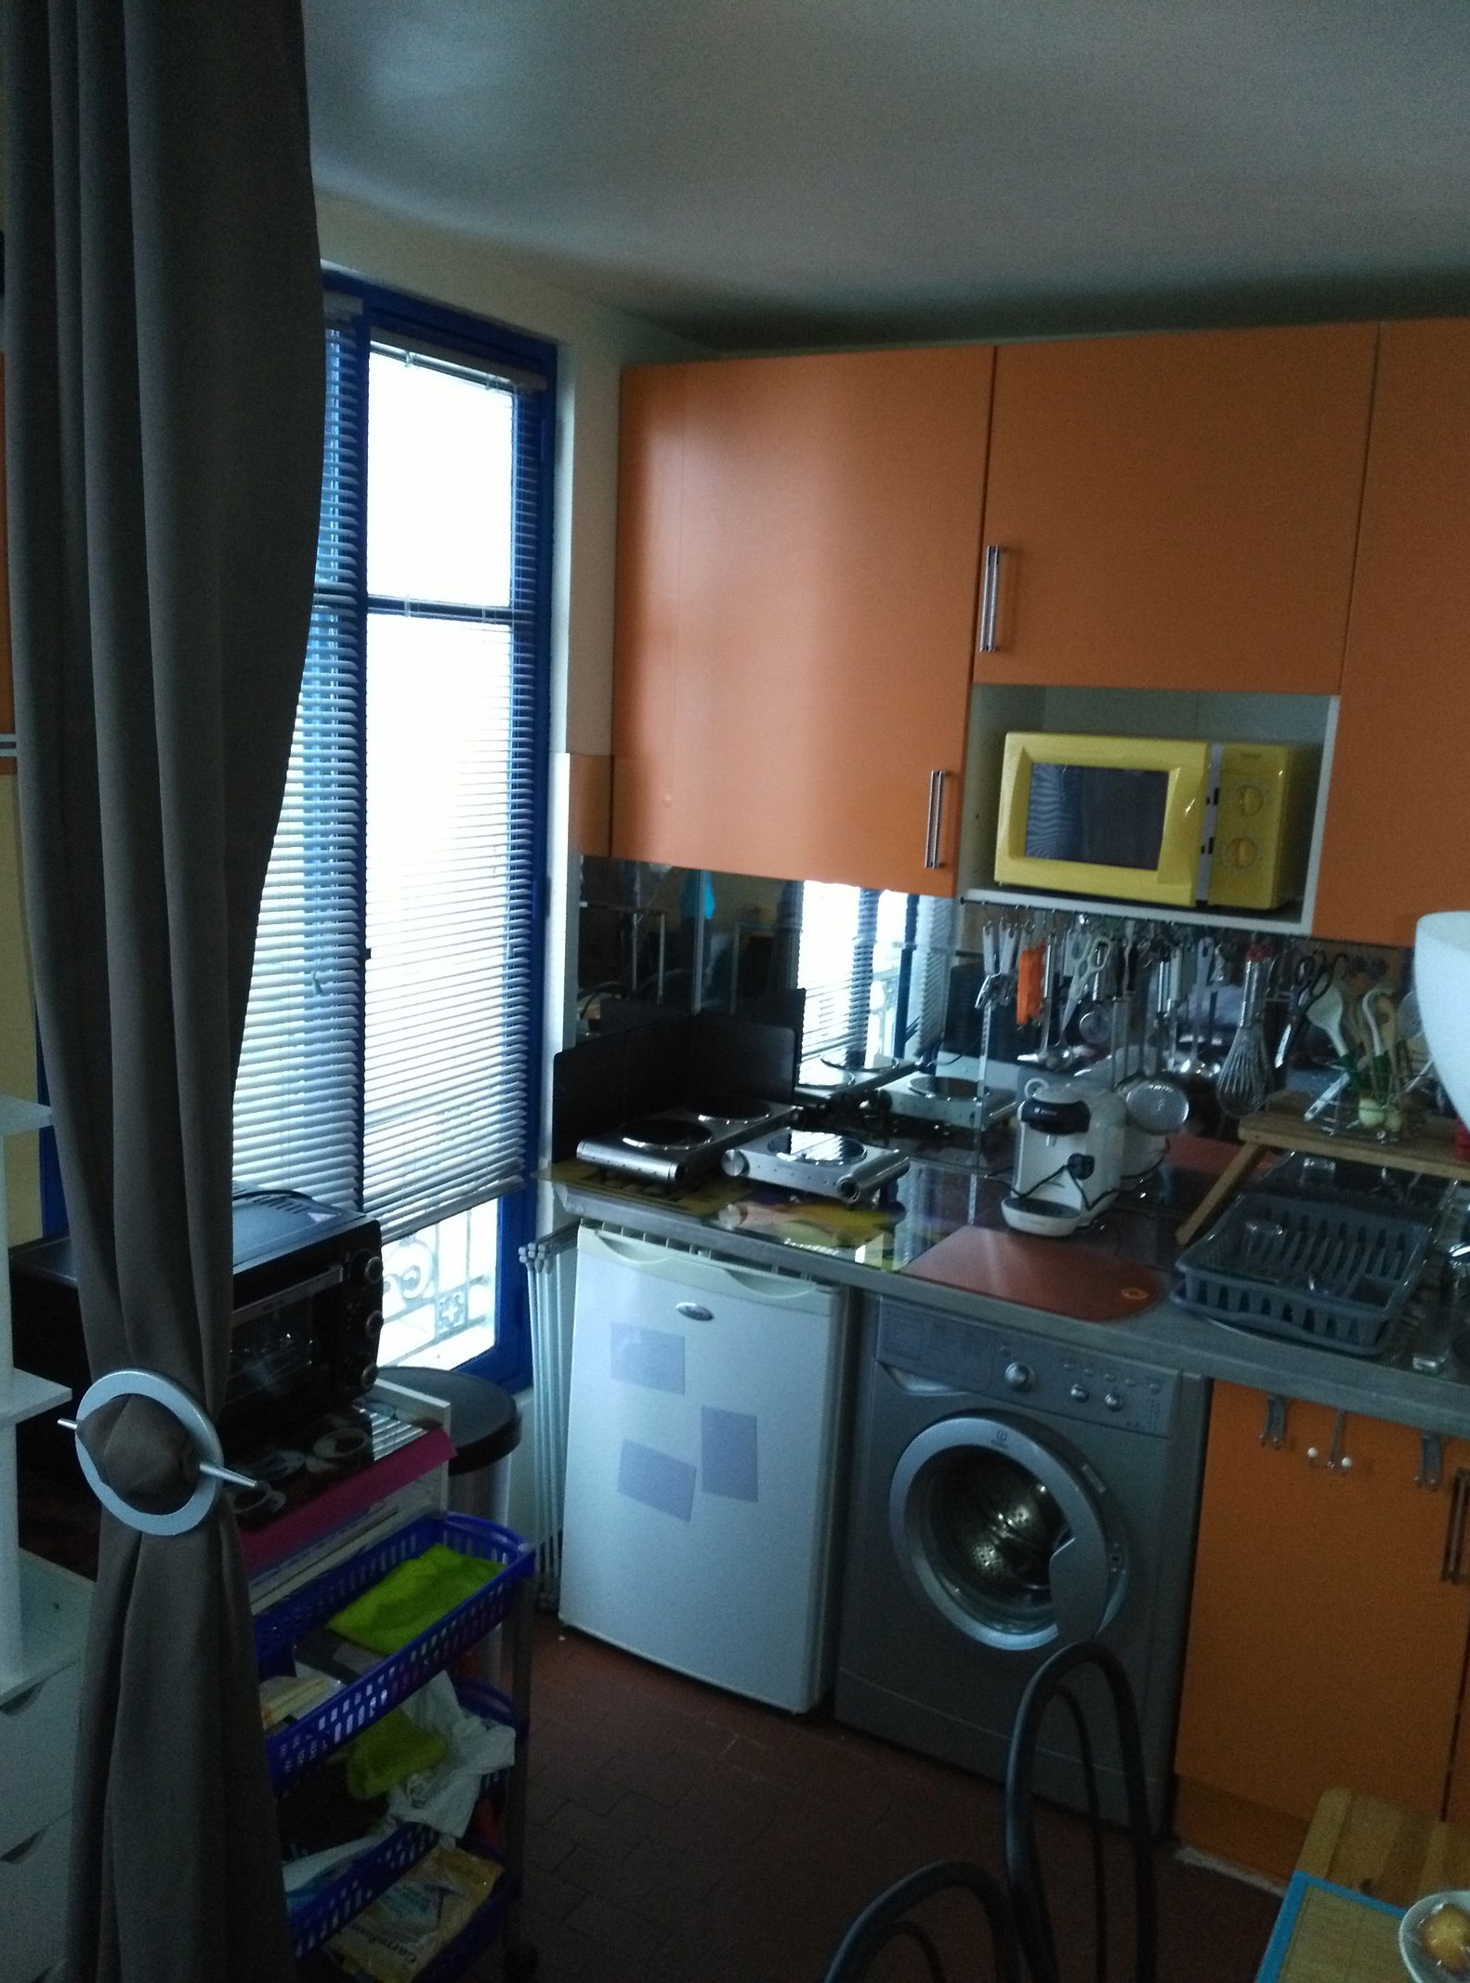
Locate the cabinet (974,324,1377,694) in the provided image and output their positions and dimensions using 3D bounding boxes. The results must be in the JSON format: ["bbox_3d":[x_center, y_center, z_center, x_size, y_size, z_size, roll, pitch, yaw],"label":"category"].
[{"bbox_3d":[0.772,-0.786,2.721,0.599,0.548,0.380,9,12,28],"label":"cabinet"}]

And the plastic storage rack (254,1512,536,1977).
[{"bbox_3d":[-0.511,1.109,2.075,0.190,0.665,0.560,9,12,30],"label":"plastic storage rack"}]

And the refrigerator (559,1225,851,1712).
[{"bbox_3d":[0.053,0.842,3.187,0.545,0.840,0.580,9,12,28],"label":"refrigerator"}]

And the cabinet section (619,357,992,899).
[{"bbox_3d":[0.180,-0.690,3.071,0.735,0.923,0.380,9,12,28],"label":"cabinet section"}]

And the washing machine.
[{"bbox_3d":[0.584,0.922,2.922,0.595,0.830,0.560,9,12,28],"label":"washing machine"}]

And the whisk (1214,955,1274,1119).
[{"bbox_3d":[0.925,0.076,2.910,0.076,0.311,0.076,9,12,28],"label":"whisk"}]

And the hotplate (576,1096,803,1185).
[{"bbox_3d":[-0.091,0.305,3.264,0.240,0.083,0.510,9,12,28],"label":"hotplate"}]

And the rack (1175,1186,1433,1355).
[{"bbox_3d":[0.926,0.464,2.619,0.325,0.105,0.475,9,12,28],"label":"rack"}]

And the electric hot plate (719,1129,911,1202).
[{"bbox_3d":[0.150,0.345,3.106,0.290,0.085,0.260,9,12,28],"label":"electric hot plate"}]

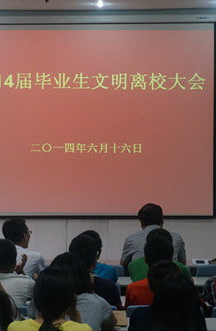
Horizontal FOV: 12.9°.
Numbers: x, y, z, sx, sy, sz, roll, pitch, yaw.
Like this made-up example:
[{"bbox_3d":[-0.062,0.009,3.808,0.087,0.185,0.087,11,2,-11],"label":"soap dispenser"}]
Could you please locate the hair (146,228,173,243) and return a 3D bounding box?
[{"bbox_3d":[0.345,0.502,6.400,0.175,0.170,0.200,0,-3,2],"label":"hair"}]

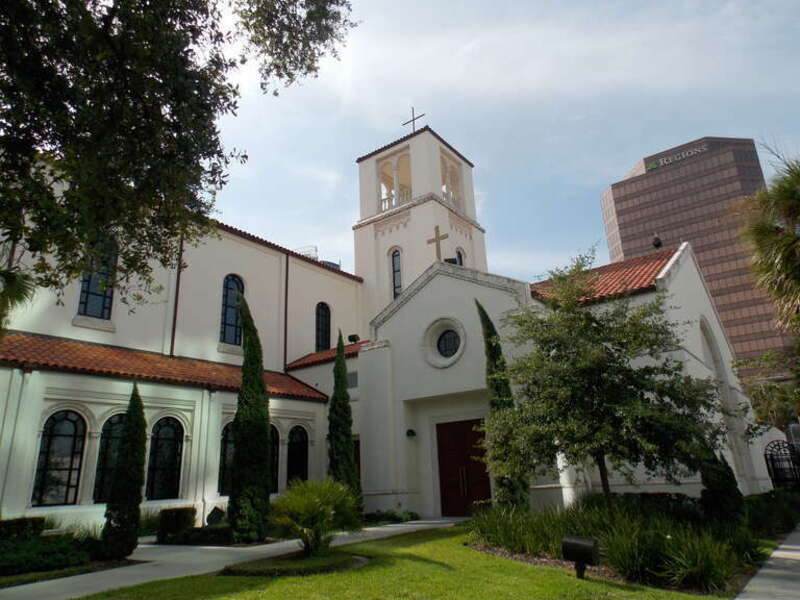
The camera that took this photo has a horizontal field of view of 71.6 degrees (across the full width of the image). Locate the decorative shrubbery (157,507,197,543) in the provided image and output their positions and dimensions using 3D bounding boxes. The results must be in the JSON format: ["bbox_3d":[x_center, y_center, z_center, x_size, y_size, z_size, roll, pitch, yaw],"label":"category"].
[{"bbox_3d":[-6.459,6.461,15.986,0.850,0.960,0.850,-15,-22,34],"label":"decorative shrubbery"}]

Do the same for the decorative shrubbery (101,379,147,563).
[{"bbox_3d":[-6.749,4.167,13.855,0.900,4.120,0.900,-15,-22,34],"label":"decorative shrubbery"}]

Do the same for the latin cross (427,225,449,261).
[{"bbox_3d":[1.475,-2.159,20.991,0.970,1.470,0.130,-15,-22,34],"label":"latin cross"}]

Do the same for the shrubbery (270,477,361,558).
[{"bbox_3d":[-1.904,4.813,12.370,1.900,1.580,1.950,-2,-18,-1],"label":"shrubbery"}]

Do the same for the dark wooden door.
[{"bbox_3d":[2.162,5.731,18.922,1.920,3.120,0.130,-15,-22,34],"label":"dark wooden door"}]

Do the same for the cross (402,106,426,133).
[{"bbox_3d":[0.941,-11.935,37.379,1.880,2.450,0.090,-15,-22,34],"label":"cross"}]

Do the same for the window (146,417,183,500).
[{"bbox_3d":[-7.711,5.211,18.324,0.180,2.620,1.150,-15,-22,34],"label":"window"}]

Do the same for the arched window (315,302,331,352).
[{"bbox_3d":[-4.333,1.561,31.408,0.250,2.990,1.200,-15,-22,34],"label":"arched window"}]

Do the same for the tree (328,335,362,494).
[{"bbox_3d":[-1.963,4.530,20.262,1.150,6.960,1.200,-2,-18,-1],"label":"tree"}]

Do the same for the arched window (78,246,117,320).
[{"bbox_3d":[-11.075,-0.927,20.559,0.180,3.250,1.150,-15,-22,34],"label":"arched window"}]

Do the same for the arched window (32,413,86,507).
[{"bbox_3d":[-9.646,4.482,15.830,0.180,2.600,1.160,-15,-22,34],"label":"arched window"}]

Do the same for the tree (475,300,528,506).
[{"bbox_3d":[3.035,3.129,16.802,1.100,6.800,1.050,-15,-22,34],"label":"tree"}]

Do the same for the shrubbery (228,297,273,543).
[{"bbox_3d":[-4.564,3.532,17.367,1.100,7.320,1.150,-2,-18,-1],"label":"shrubbery"}]

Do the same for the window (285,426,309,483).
[{"bbox_3d":[-4.481,6.987,24.470,0.250,2.820,1.220,-15,-22,34],"label":"window"}]

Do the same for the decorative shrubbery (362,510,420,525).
[{"bbox_3d":[-0.316,7.902,20.402,2.600,0.460,0.800,-15,-22,34],"label":"decorative shrubbery"}]

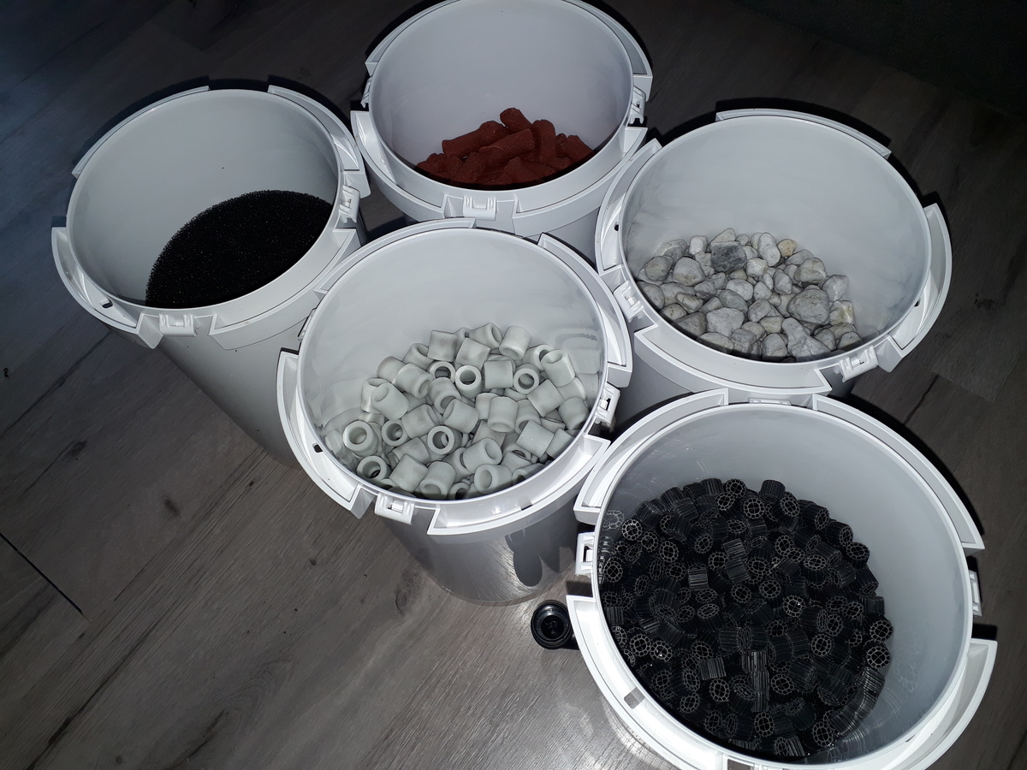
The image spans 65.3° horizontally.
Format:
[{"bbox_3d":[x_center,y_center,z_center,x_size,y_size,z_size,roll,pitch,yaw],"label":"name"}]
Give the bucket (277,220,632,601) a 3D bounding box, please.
[{"bbox_3d":[-0.020,0.035,0.464,0.160,0.231,0.160,-2,65,3],"label":"bucket"}]

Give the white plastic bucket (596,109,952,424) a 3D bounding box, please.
[{"bbox_3d":[0.130,-0.024,0.481,0.160,0.231,0.160,-2,65,3],"label":"white plastic bucket"}]

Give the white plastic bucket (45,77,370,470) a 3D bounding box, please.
[{"bbox_3d":[-0.150,-0.049,0.513,0.160,0.231,0.160,-2,65,3],"label":"white plastic bucket"}]

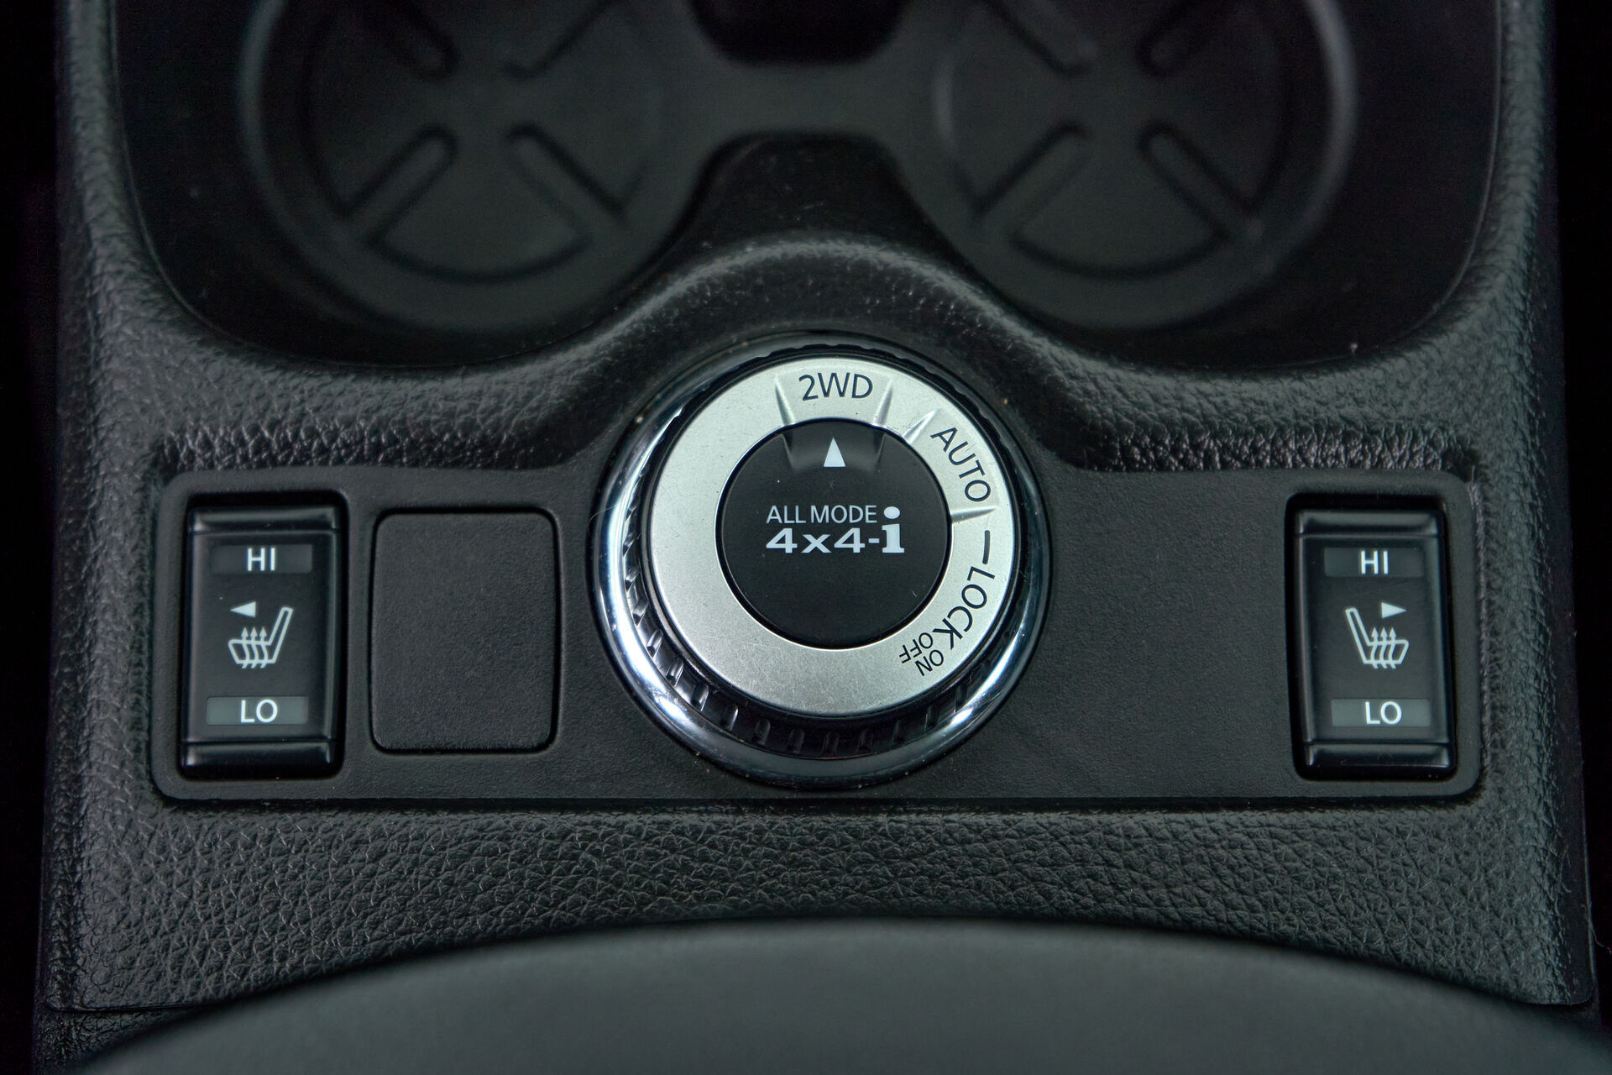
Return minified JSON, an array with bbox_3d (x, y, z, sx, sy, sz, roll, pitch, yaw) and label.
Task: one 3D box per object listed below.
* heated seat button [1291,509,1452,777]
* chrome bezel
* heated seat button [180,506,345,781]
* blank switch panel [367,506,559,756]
[{"bbox_3d":[0.076,0.014,0.423,0.020,0.009,0.035,0,80,-2],"label":"heated seat button"},{"bbox_3d":[0.002,0.001,0.410,0.060,0.021,0.060,0,80,-2],"label":"chrome bezel"},{"bbox_3d":[-0.072,0.014,0.417,0.020,0.009,0.035,0,80,-2],"label":"heated seat button"},{"bbox_3d":[-0.045,0.013,0.417,0.024,0.004,0.031,0,80,-2],"label":"blank switch panel"}]

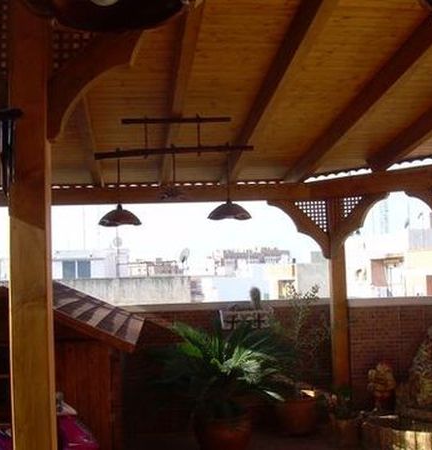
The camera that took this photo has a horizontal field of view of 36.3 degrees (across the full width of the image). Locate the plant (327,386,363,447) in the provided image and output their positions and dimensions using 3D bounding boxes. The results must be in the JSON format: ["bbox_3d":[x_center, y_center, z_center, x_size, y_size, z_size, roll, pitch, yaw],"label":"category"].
[{"bbox_3d":[1.161,1.739,5.950,0.290,0.490,0.290,-2,-4,0],"label":"plant"}]

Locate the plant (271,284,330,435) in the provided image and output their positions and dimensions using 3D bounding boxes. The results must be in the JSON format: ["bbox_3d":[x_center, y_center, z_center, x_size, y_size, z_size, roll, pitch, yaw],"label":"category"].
[{"bbox_3d":[0.802,1.257,6.250,0.500,1.360,0.500,-2,-4,0],"label":"plant"}]

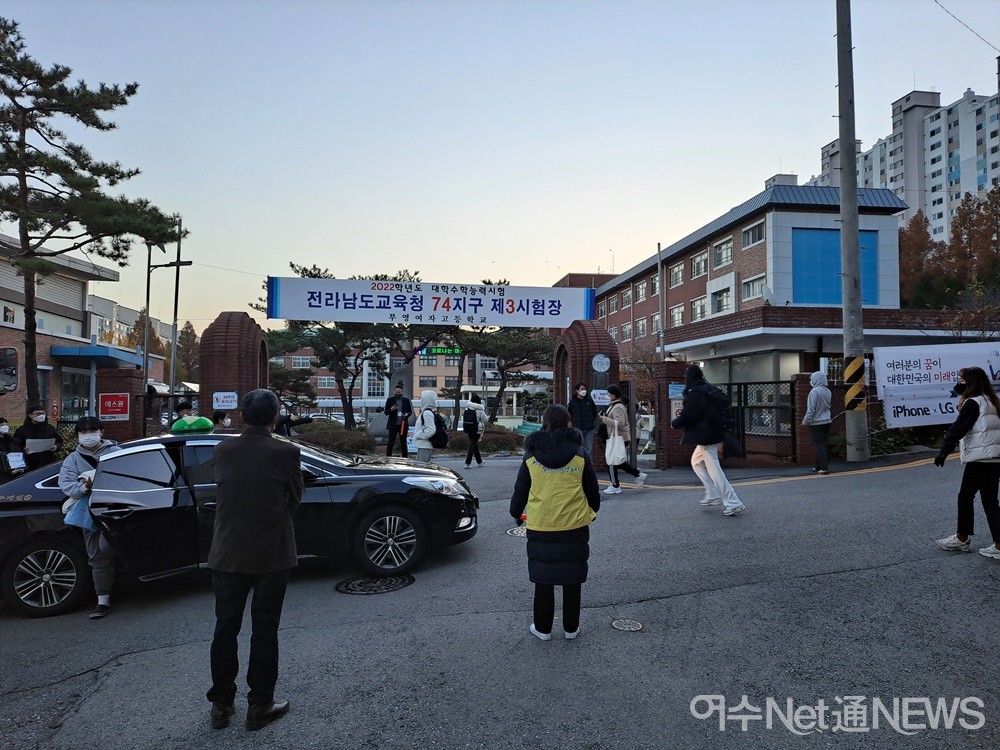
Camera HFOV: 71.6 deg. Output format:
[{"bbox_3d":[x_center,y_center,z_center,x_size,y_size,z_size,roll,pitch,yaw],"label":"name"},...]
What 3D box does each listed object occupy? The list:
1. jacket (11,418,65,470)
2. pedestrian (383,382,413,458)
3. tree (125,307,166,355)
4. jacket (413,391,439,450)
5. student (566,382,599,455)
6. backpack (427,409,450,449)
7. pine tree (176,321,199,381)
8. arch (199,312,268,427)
[{"bbox_3d":[-5.725,0.927,8.589,0.600,0.800,0.400,1,-2,-37],"label":"jacket"},{"bbox_3d":[-2.033,1.069,13.817,0.550,1.740,0.400,0,-2,3],"label":"pedestrian"},{"bbox_3d":[-30.679,-1.168,60.000,4.000,9.600,4.000,0,-2,0],"label":"tree"},{"bbox_3d":[-1.107,0.661,10.300,0.380,0.860,0.520,0,-2,3],"label":"jacket"},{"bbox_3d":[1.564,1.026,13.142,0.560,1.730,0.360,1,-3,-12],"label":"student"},{"bbox_3d":[-0.914,0.795,10.300,0.320,0.570,0.330,0,-2,3],"label":"backpack"},{"bbox_3d":[-20.668,-0.317,45.907,2.100,6.600,2.100,0,-2,0],"label":"pine tree"},{"bbox_3d":[-4.844,0.419,12.606,1.000,3.120,1.400,0,-2,-12],"label":"arch"}]

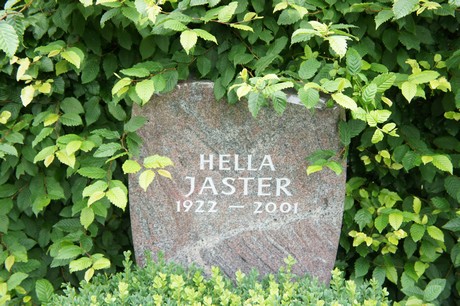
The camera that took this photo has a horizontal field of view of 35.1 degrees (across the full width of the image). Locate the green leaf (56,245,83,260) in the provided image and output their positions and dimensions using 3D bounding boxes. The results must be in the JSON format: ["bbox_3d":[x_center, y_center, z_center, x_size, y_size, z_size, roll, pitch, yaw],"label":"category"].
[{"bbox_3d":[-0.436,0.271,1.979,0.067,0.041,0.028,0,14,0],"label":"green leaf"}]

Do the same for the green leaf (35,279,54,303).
[{"bbox_3d":[-0.487,0.363,1.910,0.046,0.066,0.015,-11,-12,-14],"label":"green leaf"}]

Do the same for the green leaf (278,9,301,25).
[{"bbox_3d":[0.136,-0.311,1.660,0.053,0.040,0.018,-12,-24,-6],"label":"green leaf"}]

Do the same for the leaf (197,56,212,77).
[{"bbox_3d":[-0.062,-0.209,1.770,0.036,0.049,0.014,0,-10,0],"label":"leaf"}]

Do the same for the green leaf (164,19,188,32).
[{"bbox_3d":[-0.142,-0.333,1.900,0.070,0.016,0.042,17,31,-17],"label":"green leaf"}]

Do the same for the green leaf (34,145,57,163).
[{"bbox_3d":[-0.485,0.001,1.911,0.055,0.045,0.028,0,14,0],"label":"green leaf"}]

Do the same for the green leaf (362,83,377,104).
[{"bbox_3d":[0.374,-0.159,1.950,0.037,0.062,0.015,21,-12,25],"label":"green leaf"}]

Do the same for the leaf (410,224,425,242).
[{"bbox_3d":[0.497,0.215,1.940,0.036,0.049,0.014,-3,-20,9],"label":"leaf"}]

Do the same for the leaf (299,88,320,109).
[{"bbox_3d":[0.202,-0.138,1.846,0.053,0.048,0.028,0,14,0],"label":"leaf"}]

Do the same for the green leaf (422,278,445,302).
[{"bbox_3d":[0.573,0.385,2.038,0.064,0.064,0.028,0,14,0],"label":"green leaf"}]

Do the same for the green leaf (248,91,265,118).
[{"bbox_3d":[0.059,-0.110,1.610,0.034,0.060,0.016,3,-8,0],"label":"green leaf"}]

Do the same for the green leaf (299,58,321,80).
[{"bbox_3d":[0.204,-0.209,1.830,0.045,0.062,0.014,35,-12,14],"label":"green leaf"}]

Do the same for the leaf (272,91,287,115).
[{"bbox_3d":[0.126,-0.128,1.848,0.034,0.058,0.028,0,14,0],"label":"leaf"}]

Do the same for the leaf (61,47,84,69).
[{"bbox_3d":[-0.433,-0.262,2.000,0.072,0.024,0.045,40,58,17],"label":"leaf"}]

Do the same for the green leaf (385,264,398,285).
[{"bbox_3d":[0.462,0.347,2.080,0.038,0.065,0.015,-34,-12,11],"label":"green leaf"}]

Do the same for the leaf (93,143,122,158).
[{"bbox_3d":[-0.315,-0.003,1.870,0.078,0.015,0.041,-21,50,-9],"label":"leaf"}]

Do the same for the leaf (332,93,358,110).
[{"bbox_3d":[0.301,-0.134,1.900,0.081,0.018,0.039,31,48,14],"label":"leaf"}]

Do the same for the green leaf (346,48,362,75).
[{"bbox_3d":[0.274,-0.201,1.600,0.035,0.059,0.015,-3,-15,4],"label":"green leaf"}]

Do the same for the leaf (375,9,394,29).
[{"bbox_3d":[0.353,-0.303,1.660,0.033,0.058,0.018,40,-12,17],"label":"leaf"}]

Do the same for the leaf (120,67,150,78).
[{"bbox_3d":[-0.251,-0.213,1.930,0.083,0.016,0.043,4,34,-9],"label":"leaf"}]

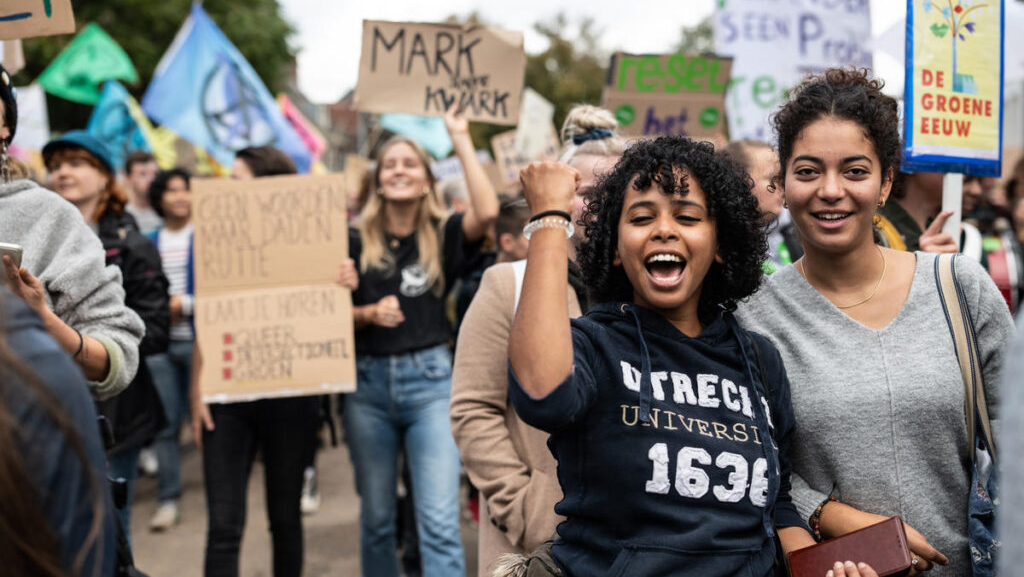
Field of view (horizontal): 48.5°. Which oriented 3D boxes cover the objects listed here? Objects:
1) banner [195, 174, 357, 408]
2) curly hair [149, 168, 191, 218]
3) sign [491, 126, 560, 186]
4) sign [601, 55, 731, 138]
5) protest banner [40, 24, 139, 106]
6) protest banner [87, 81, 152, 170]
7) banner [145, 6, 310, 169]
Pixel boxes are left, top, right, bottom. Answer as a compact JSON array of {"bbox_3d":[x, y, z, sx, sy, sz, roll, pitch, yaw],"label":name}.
[{"bbox_3d":[-0.743,-0.003,3.550,0.480,0.690,0.025,-3,0,-13],"label":"banner"},{"bbox_3d":[-1.603,-0.449,5.350,0.220,0.240,0.230,-2,4,-27],"label":"curly hair"},{"bbox_3d":[0.098,-0.854,7.200,0.400,0.360,0.030,-14,0,0],"label":"sign"},{"bbox_3d":[0.711,-0.873,5.200,0.580,0.410,0.025,4,0,5],"label":"sign"},{"bbox_3d":[-3.275,-1.740,8.800,0.780,0.630,0.200,0,3,-6],"label":"protest banner"},{"bbox_3d":[-2.829,-1.175,8.200,0.500,0.650,0.150,0,3,-9],"label":"protest banner"},{"bbox_3d":[-1.800,-1.266,7.200,1.100,1.080,0.250,0,3,-9],"label":"banner"}]

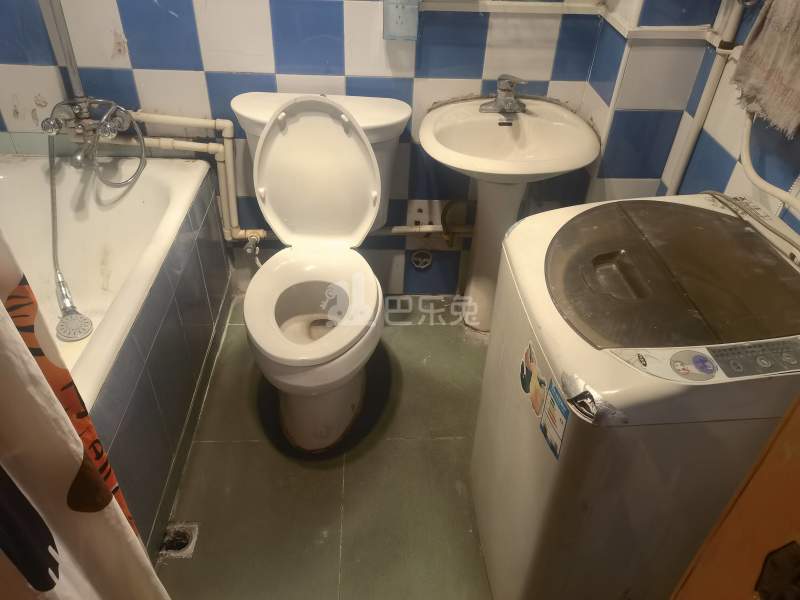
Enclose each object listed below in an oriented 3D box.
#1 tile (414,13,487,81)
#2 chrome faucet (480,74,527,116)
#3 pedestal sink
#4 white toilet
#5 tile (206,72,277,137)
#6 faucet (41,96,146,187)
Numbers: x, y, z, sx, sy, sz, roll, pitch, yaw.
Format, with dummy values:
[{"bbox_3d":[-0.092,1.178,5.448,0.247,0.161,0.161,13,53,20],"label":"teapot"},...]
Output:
[{"bbox_3d":[0.146,-0.723,1.757,0.200,0.195,0.012,0,38,-3],"label":"tile"},{"bbox_3d":[0.300,-0.570,1.744,0.138,0.103,0.127,0,38,-3],"label":"chrome faucet"},{"bbox_3d":[0.277,-0.172,1.909,0.475,0.755,0.455,0,38,-3],"label":"pedestal sink"},{"bbox_3d":[-0.224,-0.089,1.734,0.505,0.800,0.760,0,38,-3],"label":"white toilet"},{"bbox_3d":[-0.461,-0.572,1.844,0.200,0.200,0.012,0,38,-3],"label":"tile"},{"bbox_3d":[-0.870,-0.452,1.793,0.250,0.230,0.190,0,38,-3],"label":"faucet"}]

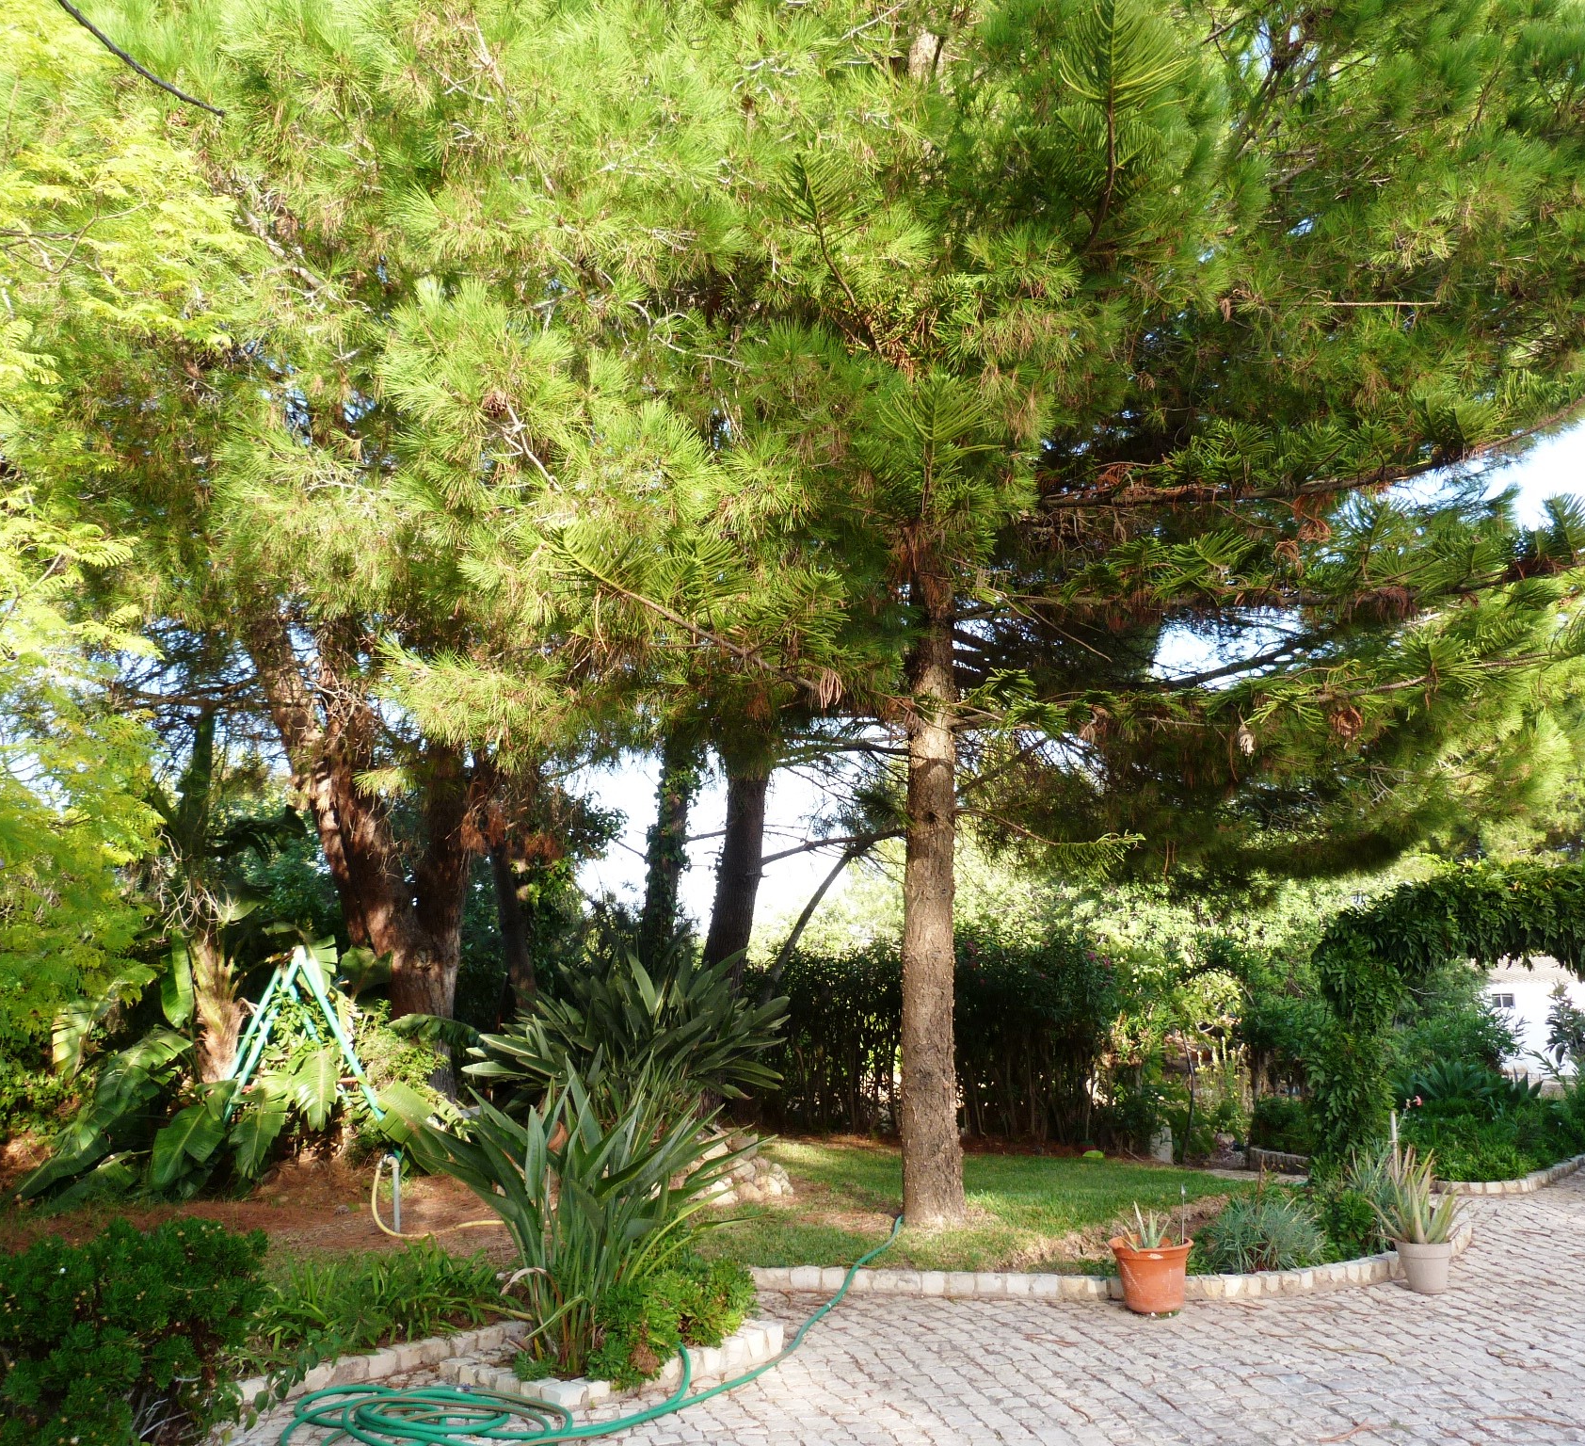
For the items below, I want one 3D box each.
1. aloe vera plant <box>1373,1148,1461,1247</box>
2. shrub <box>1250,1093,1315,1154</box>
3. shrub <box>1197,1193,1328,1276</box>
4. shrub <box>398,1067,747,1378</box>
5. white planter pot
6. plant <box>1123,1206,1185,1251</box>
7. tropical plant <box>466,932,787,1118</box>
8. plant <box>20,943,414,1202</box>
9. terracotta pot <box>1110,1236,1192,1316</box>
[{"bbox_3d":[3.180,2.413,7.066,0.450,0.490,0.430,0,-11,0],"label":"aloe vera plant"},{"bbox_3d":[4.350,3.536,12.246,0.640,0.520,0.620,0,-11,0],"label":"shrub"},{"bbox_3d":[2.440,2.647,7.244,0.660,0.380,0.600,0,-11,0],"label":"shrub"},{"bbox_3d":[-0.850,1.917,5.411,1.350,1.120,1.200,0,-11,0],"label":"shrub"},{"bbox_3d":[3.190,2.727,7.004,0.300,0.230,0.300,0,-11,0],"label":"white planter pot"},{"bbox_3d":[1.730,2.437,6.684,0.300,0.235,0.280,0,-11,0],"label":"plant"},{"bbox_3d":[-1.240,2.260,10.154,2.380,1.470,2.050,0,-11,0],"label":"tropical plant"},{"bbox_3d":[-4.180,2.515,10.104,2.800,1.810,2.100,0,-11,0],"label":"plant"},{"bbox_3d":[1.700,2.627,6.636,0.400,0.285,0.400,0,-11,0],"label":"terracotta pot"}]

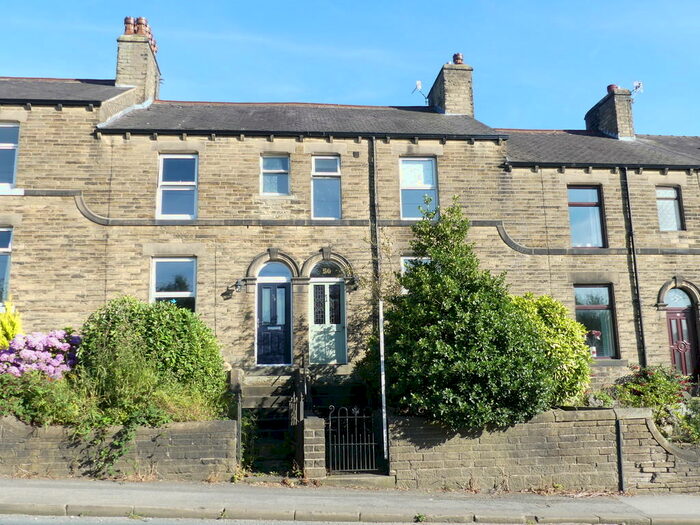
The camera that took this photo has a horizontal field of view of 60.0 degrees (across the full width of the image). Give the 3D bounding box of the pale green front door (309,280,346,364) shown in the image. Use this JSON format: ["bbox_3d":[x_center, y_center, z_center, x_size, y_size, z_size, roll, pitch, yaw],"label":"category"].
[{"bbox_3d":[-0.560,1.465,14.946,0.908,2.050,0.080,0,-11,-5],"label":"pale green front door"}]

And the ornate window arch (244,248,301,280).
[{"bbox_3d":[-1.896,-0.001,14.908,1.351,0.758,0.200,0,-11,-5],"label":"ornate window arch"}]

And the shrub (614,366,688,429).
[{"bbox_3d":[6.004,2.671,12.058,1.352,1.245,1.200,0,-11,-5],"label":"shrub"}]

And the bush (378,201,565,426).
[{"bbox_3d":[2.365,0.963,11.665,3.415,4.267,3.000,0,-11,-5],"label":"bush"}]

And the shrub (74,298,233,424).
[{"bbox_3d":[-3.466,1.719,10.818,2.494,2.185,2.300,0,-11,-5],"label":"shrub"}]

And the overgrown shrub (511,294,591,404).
[{"bbox_3d":[4.027,1.859,12.555,1.640,2.371,1.800,0,-11,-5],"label":"overgrown shrub"}]

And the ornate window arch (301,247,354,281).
[{"bbox_3d":[-0.562,0.024,15.017,1.318,0.814,0.200,0,-11,-5],"label":"ornate window arch"}]

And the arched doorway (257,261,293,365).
[{"bbox_3d":[-1.832,1.207,14.805,0.849,2.508,0.250,0,-11,-5],"label":"arched doorway"}]

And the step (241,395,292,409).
[{"bbox_3d":[-1.742,2.964,12.899,1.122,0.231,0.350,0,-11,-5],"label":"step"}]

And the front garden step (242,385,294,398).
[{"bbox_3d":[-1.787,2.819,13.229,1.151,0.229,0.350,0,-11,-5],"label":"front garden step"}]

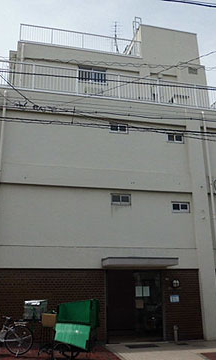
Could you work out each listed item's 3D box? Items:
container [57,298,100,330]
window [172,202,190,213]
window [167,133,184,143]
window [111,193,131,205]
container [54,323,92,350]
[{"bbox_3d":[-0.715,3.347,9.038,0.900,0.660,0.600,-5,-19,12],"label":"container"},{"bbox_3d":[2.662,1.006,13.091,0.673,0.372,0.100,3,-19,-12],"label":"window"},{"bbox_3d":[2.644,-1.608,13.962,0.684,0.360,0.100,3,-19,-12],"label":"window"},{"bbox_3d":[0.473,0.703,12.665,0.723,0.393,0.100,3,-19,-12],"label":"window"},{"bbox_3d":[-0.821,3.779,8.705,0.850,0.570,0.520,-5,-19,12],"label":"container"}]

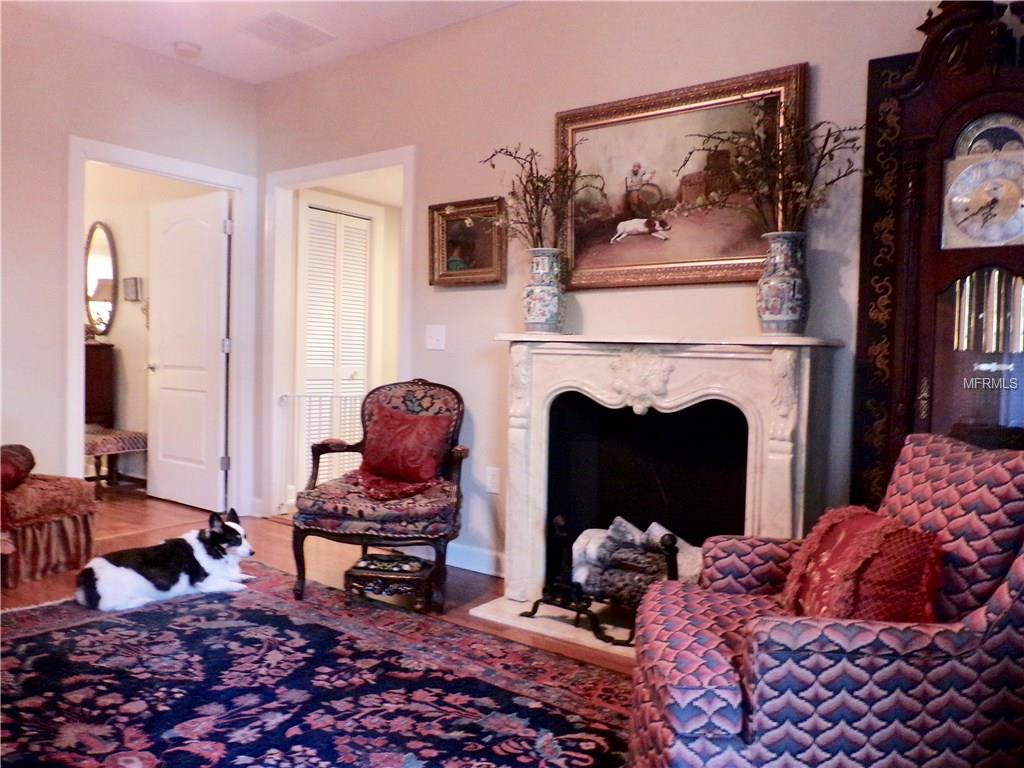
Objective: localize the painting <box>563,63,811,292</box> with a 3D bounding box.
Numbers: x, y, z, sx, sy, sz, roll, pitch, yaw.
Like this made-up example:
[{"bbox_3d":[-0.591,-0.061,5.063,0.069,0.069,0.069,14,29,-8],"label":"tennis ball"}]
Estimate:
[{"bbox_3d":[0.632,-0.776,3.062,1.052,0.759,0.061,3,8,38],"label":"painting"}]

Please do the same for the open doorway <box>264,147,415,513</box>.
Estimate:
[{"bbox_3d":[-1.000,-0.192,4.485,1.285,2.156,0.152,3,3,38],"label":"open doorway"}]

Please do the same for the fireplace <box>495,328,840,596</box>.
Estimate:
[{"bbox_3d":[0.544,0.389,3.028,1.326,1.154,0.334,3,3,38],"label":"fireplace"}]

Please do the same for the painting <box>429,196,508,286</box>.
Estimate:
[{"bbox_3d":[-0.225,-0.689,3.764,0.491,0.410,0.051,3,6,38],"label":"painting"}]

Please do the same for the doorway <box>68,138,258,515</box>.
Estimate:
[{"bbox_3d":[-2.017,-0.212,4.476,0.152,2.156,1.083,3,3,38],"label":"doorway"}]

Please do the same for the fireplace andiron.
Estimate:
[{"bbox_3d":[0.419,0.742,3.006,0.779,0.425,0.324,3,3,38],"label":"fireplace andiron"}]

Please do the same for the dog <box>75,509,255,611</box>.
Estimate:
[{"bbox_3d":[-1.500,0.757,3.388,0.688,0.334,0.314,-1,3,-41],"label":"dog"}]

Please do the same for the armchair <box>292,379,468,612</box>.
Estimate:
[{"bbox_3d":[-0.542,0.456,3.539,0.638,0.951,0.678,2,3,11],"label":"armchair"}]

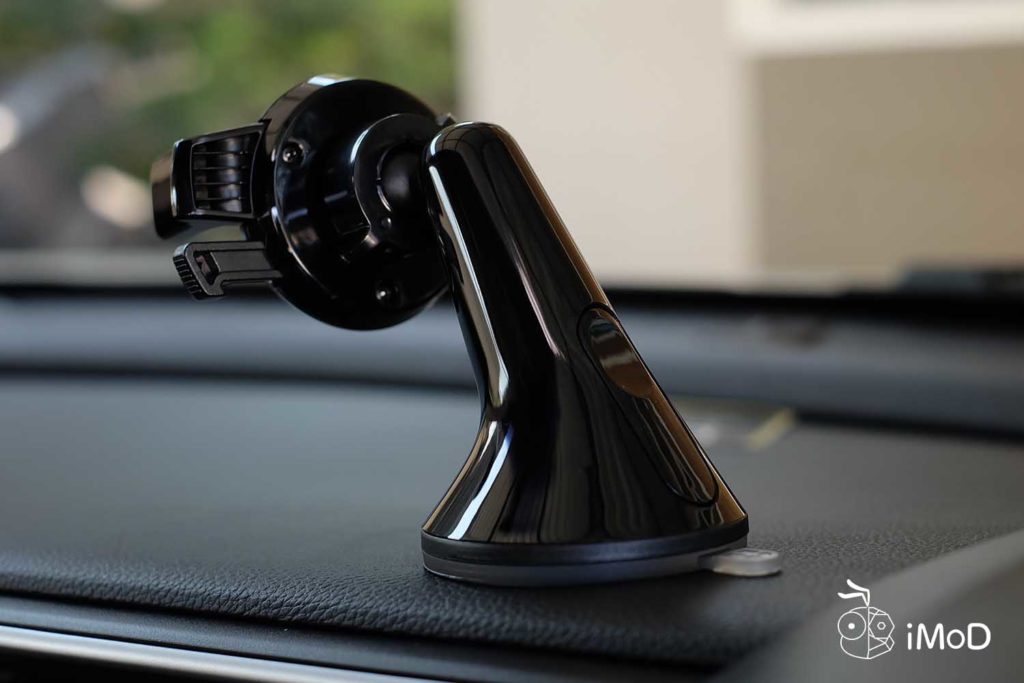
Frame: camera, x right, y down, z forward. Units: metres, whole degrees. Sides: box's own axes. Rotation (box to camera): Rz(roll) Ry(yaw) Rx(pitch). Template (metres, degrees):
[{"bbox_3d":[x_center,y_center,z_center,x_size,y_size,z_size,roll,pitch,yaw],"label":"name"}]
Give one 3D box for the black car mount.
[{"bbox_3d":[-0.012,-0.008,0.348,0.148,0.114,0.090,-2,1,34],"label":"black car mount"}]

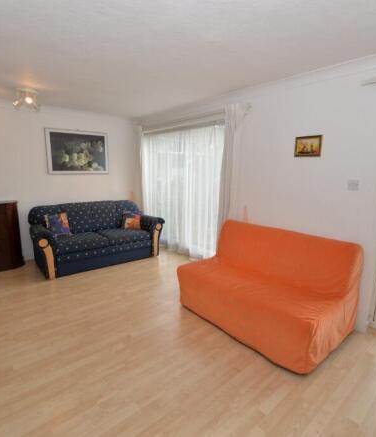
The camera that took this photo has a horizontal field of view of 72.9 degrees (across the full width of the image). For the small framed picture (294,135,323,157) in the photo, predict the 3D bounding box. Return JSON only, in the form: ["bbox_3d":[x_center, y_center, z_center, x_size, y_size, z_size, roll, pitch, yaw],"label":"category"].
[{"bbox_3d":[1.200,-0.715,2.537,0.025,0.190,0.260,-8,13,-42],"label":"small framed picture"}]

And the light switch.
[{"bbox_3d":[1.487,-0.293,2.286,0.012,0.087,0.090,-8,13,-42],"label":"light switch"}]

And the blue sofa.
[{"bbox_3d":[-1.474,0.238,4.243,1.910,0.900,0.990,-7,12,-40],"label":"blue sofa"}]

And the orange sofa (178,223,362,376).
[{"bbox_3d":[0.709,0.567,2.569,0.901,0.860,1.480,-8,13,-42],"label":"orange sofa"}]

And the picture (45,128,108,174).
[{"bbox_3d":[-1.915,-1.157,4.520,1.060,0.740,0.030,-8,13,-42],"label":"picture"}]

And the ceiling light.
[{"bbox_3d":[-1.896,-1.401,2.997,0.240,0.190,0.240,-8,13,-42],"label":"ceiling light"}]

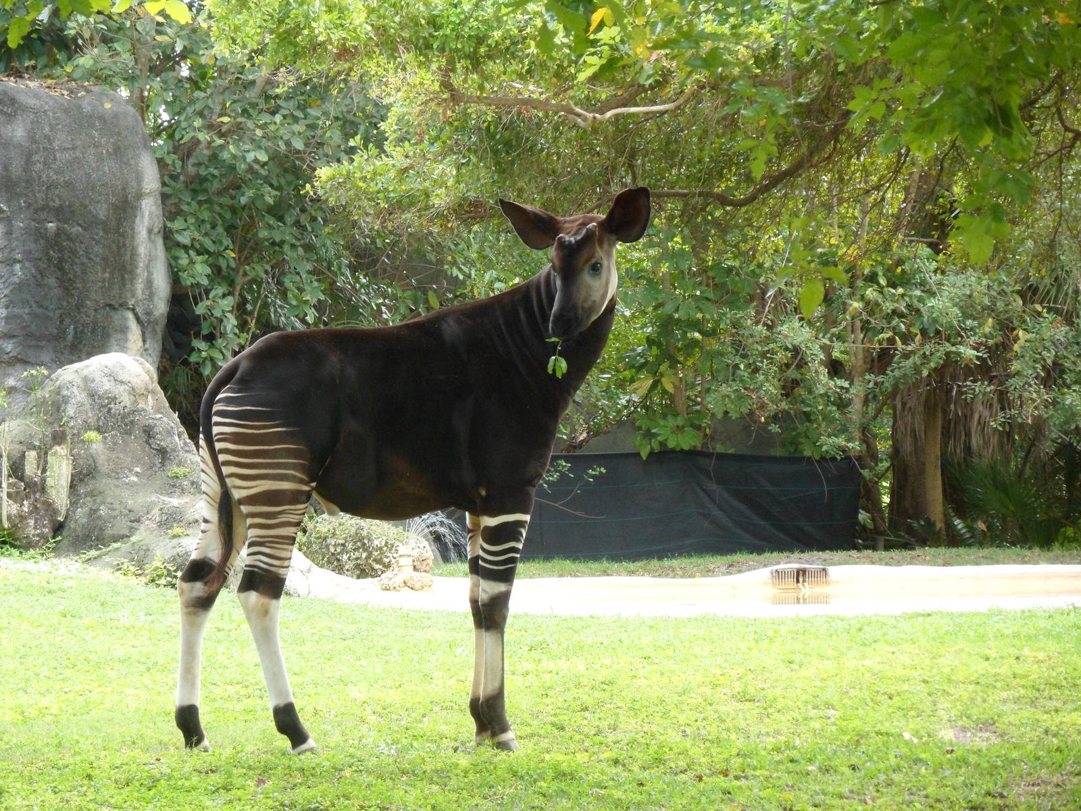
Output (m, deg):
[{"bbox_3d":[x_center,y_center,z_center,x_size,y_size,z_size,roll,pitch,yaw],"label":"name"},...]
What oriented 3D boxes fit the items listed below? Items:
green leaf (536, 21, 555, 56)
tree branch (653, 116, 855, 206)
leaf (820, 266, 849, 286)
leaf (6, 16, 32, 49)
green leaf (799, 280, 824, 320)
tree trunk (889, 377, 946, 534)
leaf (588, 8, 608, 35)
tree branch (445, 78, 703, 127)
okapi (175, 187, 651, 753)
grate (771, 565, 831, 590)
[{"bbox_3d":[0.011,-0.791,13.500,0.042,0.076,0.020,0,1,0],"label":"green leaf"},{"bbox_3d":[1.199,-1.393,36.000,1.153,0.533,0.400,0,1,0],"label":"tree branch"},{"bbox_3d":[0.632,-0.279,13.500,0.060,0.044,0.030,0,1,0],"label":"leaf"},{"bbox_3d":[-1.288,-0.922,15.500,0.063,0.081,0.025,0,1,0],"label":"leaf"},{"bbox_3d":[0.583,-0.226,13.500,0.056,0.091,0.020,0,1,0],"label":"green leaf"},{"bbox_3d":[2.463,0.339,41.000,0.370,1.100,0.370,0,1,0],"label":"tree trunk"},{"bbox_3d":[0.123,-0.826,13.500,0.042,0.060,0.020,0,1,0],"label":"leaf"},{"bbox_3d":[0.167,-1.686,35.000,1.441,0.278,0.400,0,1,0],"label":"tree branch"},{"bbox_3d":[-0.440,0.222,21.600,1.560,1.940,0.620,0,1,-20],"label":"okapi"},{"bbox_3d":[1.448,0.963,35.000,0.330,0.141,0.060,0,1,0],"label":"grate"}]

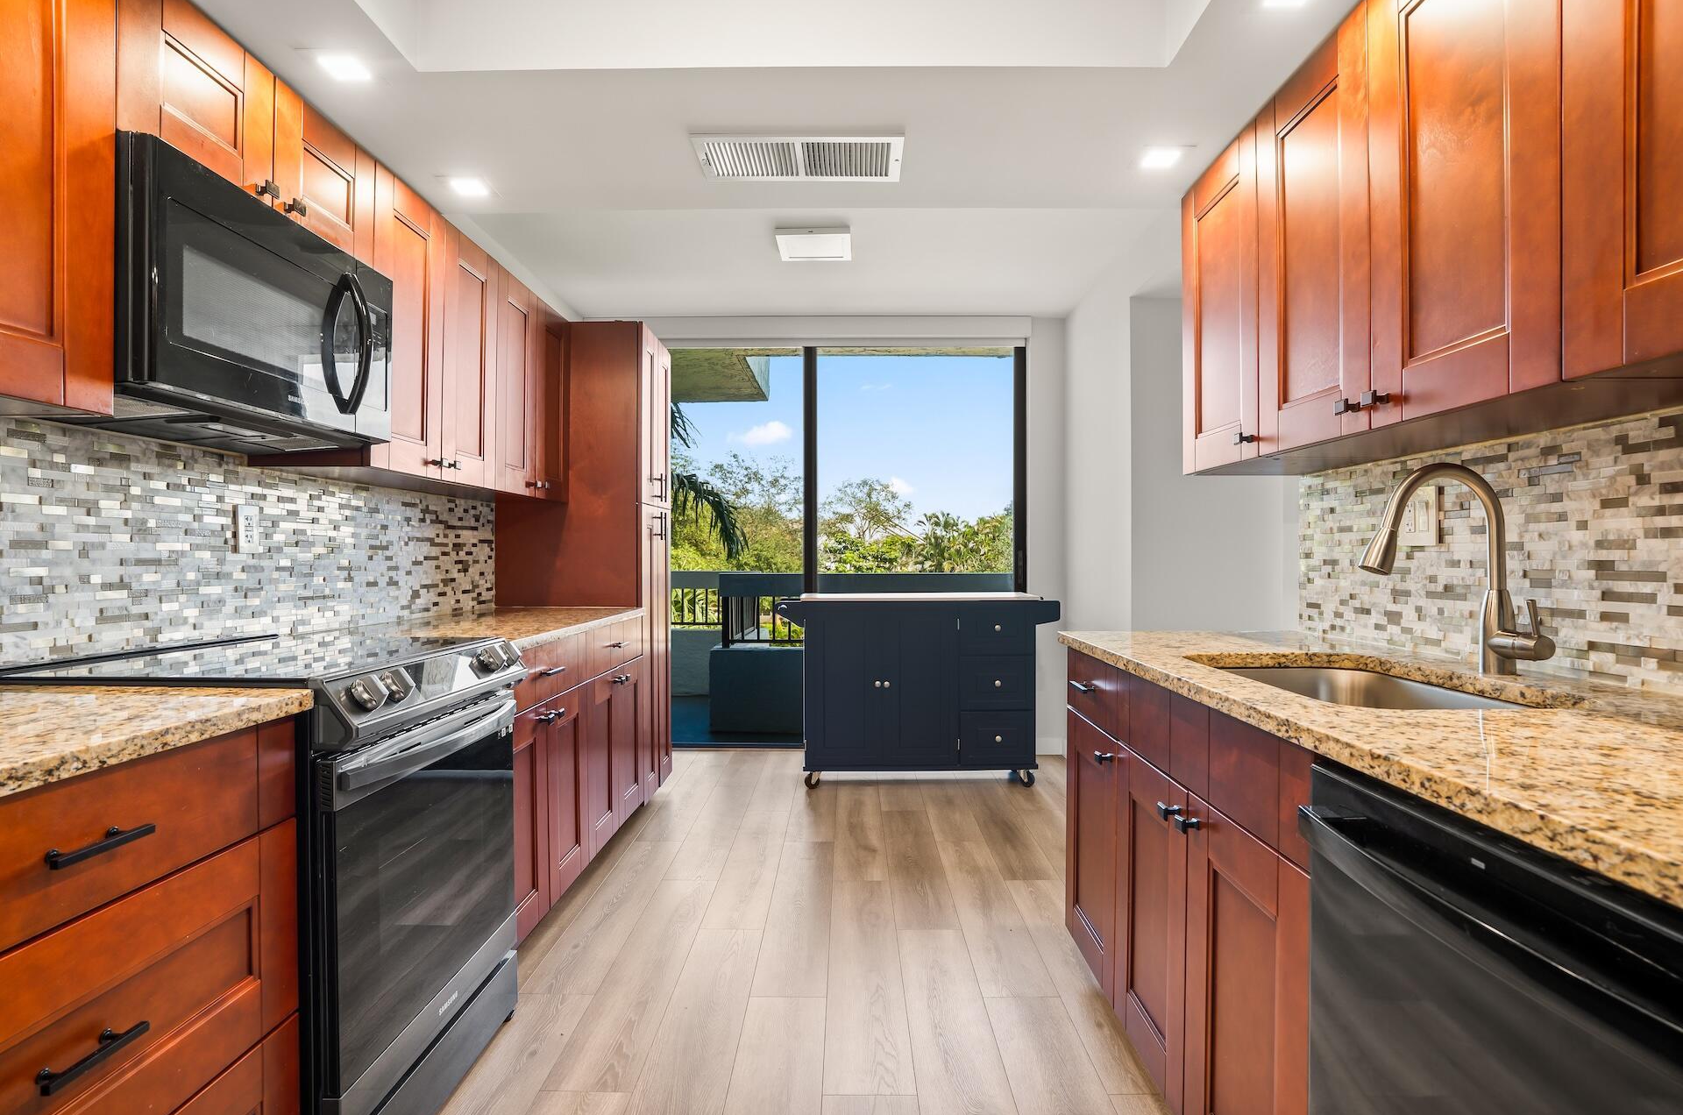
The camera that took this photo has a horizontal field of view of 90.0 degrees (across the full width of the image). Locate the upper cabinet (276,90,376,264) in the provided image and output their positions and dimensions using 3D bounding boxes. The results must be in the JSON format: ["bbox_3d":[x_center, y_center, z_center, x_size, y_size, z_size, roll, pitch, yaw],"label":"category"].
[{"bbox_3d":[-1.319,-0.837,1.917,0.315,0.305,0.375,0,0,1],"label":"upper cabinet"}]

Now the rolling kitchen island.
[{"bbox_3d":[0.382,0.662,4.323,1.390,0.924,0.470,0,0,1],"label":"rolling kitchen island"}]

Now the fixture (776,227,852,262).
[{"bbox_3d":[-0.112,-1.366,3.658,0.312,0.044,0.320,0,0,1],"label":"fixture"}]

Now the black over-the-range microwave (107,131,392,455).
[{"bbox_3d":[-1.310,-0.477,1.745,0.410,0.435,0.757,0,0,1],"label":"black over-the-range microwave"}]

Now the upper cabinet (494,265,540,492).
[{"bbox_3d":[-1.308,-0.612,3.006,0.315,0.759,0.390,0,0,1],"label":"upper cabinet"}]

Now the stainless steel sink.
[{"bbox_3d":[0.955,0.352,1.527,0.460,0.210,0.700,0,0,1],"label":"stainless steel sink"}]

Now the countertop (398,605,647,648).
[{"bbox_3d":[-1.150,0.234,2.844,0.635,0.036,1.465,0,0,1],"label":"countertop"}]

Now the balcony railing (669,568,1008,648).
[{"bbox_3d":[0.031,0.367,5.781,2.450,0.520,0.200,0,0,1],"label":"balcony railing"}]

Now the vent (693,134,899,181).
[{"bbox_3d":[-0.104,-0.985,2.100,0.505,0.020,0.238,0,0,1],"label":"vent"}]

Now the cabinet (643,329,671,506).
[{"bbox_3d":[-1.151,-0.613,3.882,0.612,0.768,0.615,0,0,1],"label":"cabinet"}]

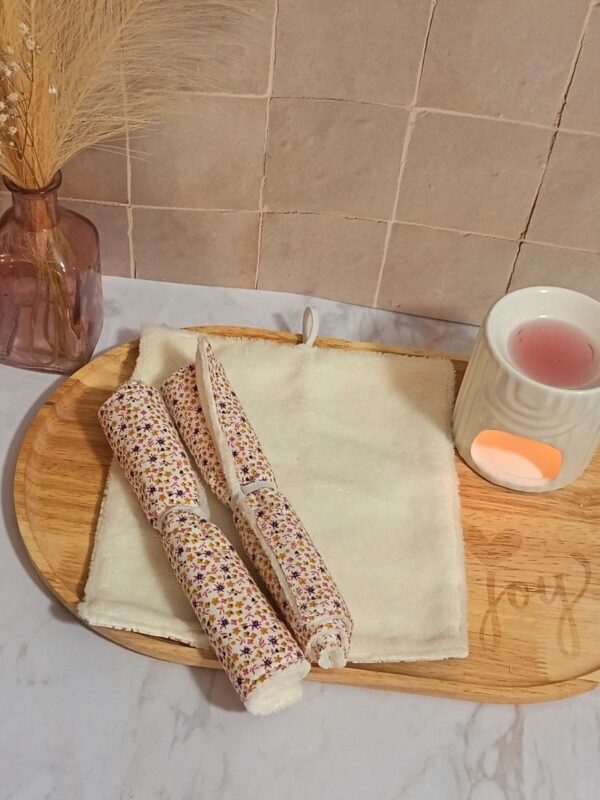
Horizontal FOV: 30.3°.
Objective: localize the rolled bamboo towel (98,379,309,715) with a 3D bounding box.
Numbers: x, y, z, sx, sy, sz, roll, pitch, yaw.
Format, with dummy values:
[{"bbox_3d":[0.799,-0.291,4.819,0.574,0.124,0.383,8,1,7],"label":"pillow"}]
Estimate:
[{"bbox_3d":[-0.067,0.085,0.710,0.044,0.044,0.246,-19,52,-21],"label":"rolled bamboo towel"}]

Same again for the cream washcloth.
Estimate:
[{"bbox_3d":[-0.008,0.053,0.778,0.245,0.014,0.258,6,49,-1],"label":"cream washcloth"}]

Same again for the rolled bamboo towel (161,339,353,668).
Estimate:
[{"bbox_3d":[-0.030,0.064,0.733,0.040,0.050,0.240,-18,53,-20],"label":"rolled bamboo towel"}]

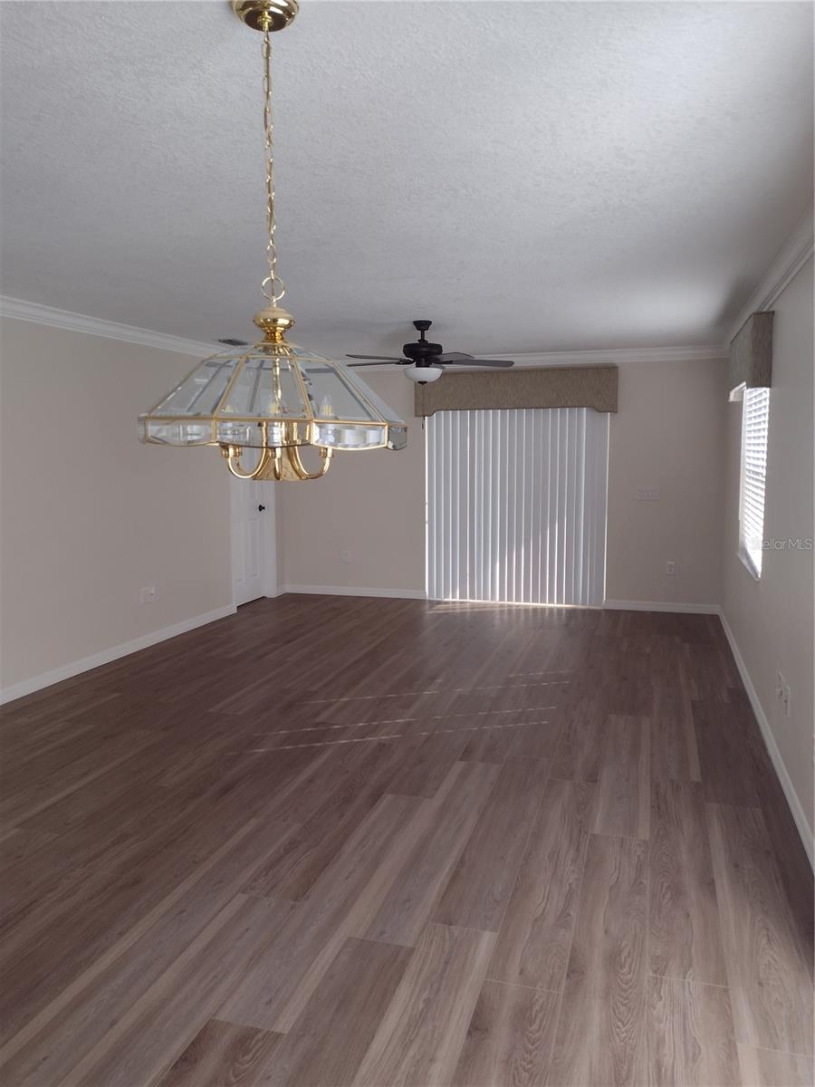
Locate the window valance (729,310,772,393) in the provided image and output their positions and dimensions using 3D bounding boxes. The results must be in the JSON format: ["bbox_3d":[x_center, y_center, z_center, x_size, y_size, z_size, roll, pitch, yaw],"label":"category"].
[{"bbox_3d":[2.179,-1.148,5.405,0.107,0.415,1.520,2,7,16],"label":"window valance"}]

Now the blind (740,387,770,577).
[{"bbox_3d":[2.280,-0.489,5.503,0.055,1.220,1.330,2,7,16],"label":"blind"}]

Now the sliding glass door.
[{"bbox_3d":[1.041,-0.390,8.239,1.760,1.980,0.090,2,7,16],"label":"sliding glass door"}]

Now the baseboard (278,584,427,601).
[{"bbox_3d":[-0.557,0.517,8.870,1.581,0.085,0.018,2,7,16],"label":"baseboard"}]

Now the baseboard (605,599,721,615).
[{"bbox_3d":[2.392,0.603,8.014,1.036,0.085,0.018,2,7,16],"label":"baseboard"}]

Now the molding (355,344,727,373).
[{"bbox_3d":[0.768,-1.770,8.184,4.380,0.106,0.086,2,7,16],"label":"molding"}]

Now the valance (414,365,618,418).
[{"bbox_3d":[1.024,-1.440,8.131,1.944,0.415,0.116,2,7,16],"label":"valance"}]

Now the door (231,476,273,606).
[{"bbox_3d":[-1.576,-0.407,8.373,0.050,2.040,0.790,2,7,16],"label":"door"}]

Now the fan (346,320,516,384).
[{"bbox_3d":[0.107,-1.365,6.103,1.320,0.436,1.320,2,7,16],"label":"fan"}]

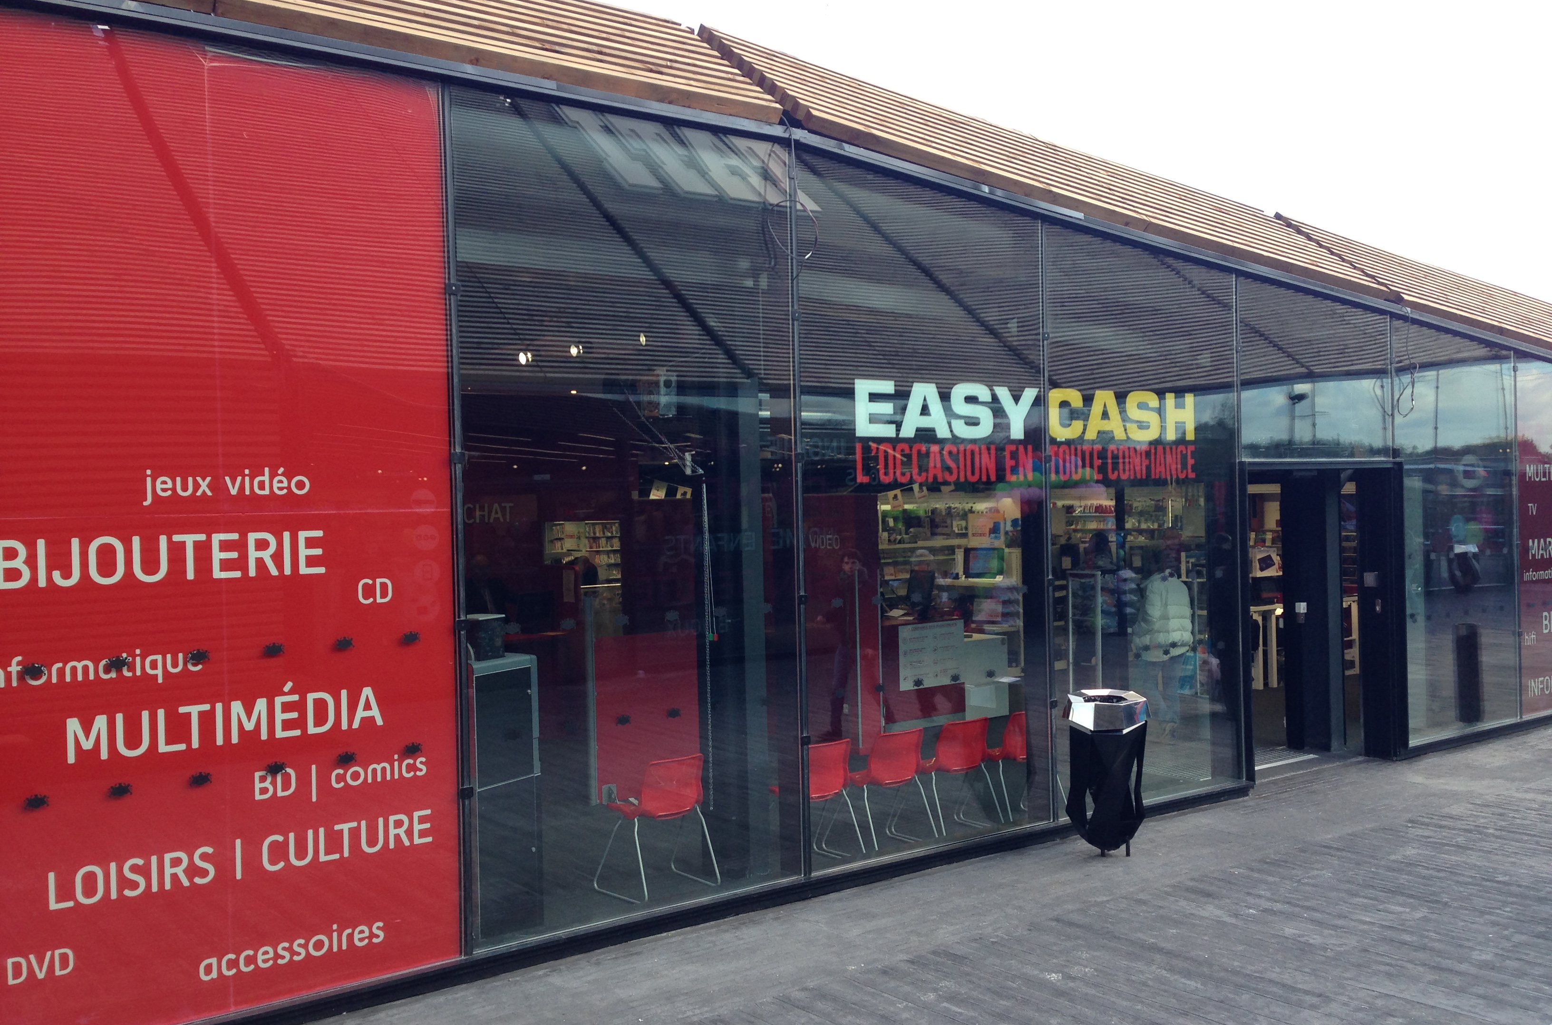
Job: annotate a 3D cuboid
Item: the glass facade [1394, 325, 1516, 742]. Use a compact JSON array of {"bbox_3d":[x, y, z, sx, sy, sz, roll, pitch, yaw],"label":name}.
[{"bbox_3d":[5.678,0.124,12.292,1.970,3.390,0.080,-2,1,-38],"label":"glass facade"}]

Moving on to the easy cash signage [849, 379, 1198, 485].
[{"bbox_3d":[1.658,-0.486,9.179,3.095,0.588,0.040,-2,1,-38],"label":"easy cash signage"}]

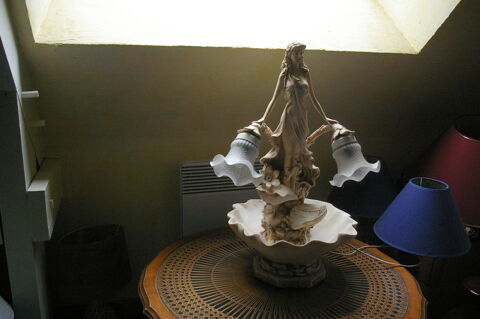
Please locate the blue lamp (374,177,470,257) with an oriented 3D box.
[{"bbox_3d":[0.498,0.133,1.116,0.246,0.149,0.246,-1,19,0],"label":"blue lamp"}]

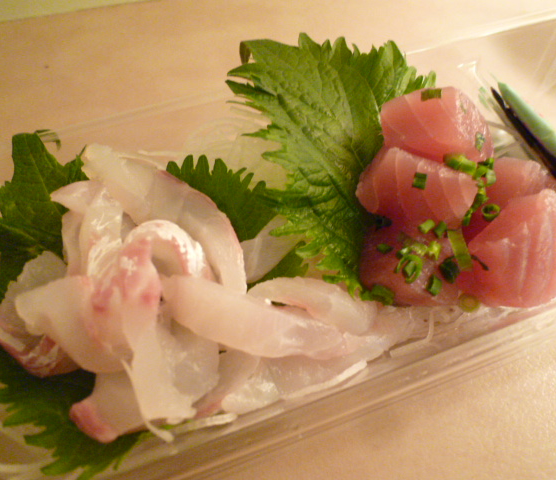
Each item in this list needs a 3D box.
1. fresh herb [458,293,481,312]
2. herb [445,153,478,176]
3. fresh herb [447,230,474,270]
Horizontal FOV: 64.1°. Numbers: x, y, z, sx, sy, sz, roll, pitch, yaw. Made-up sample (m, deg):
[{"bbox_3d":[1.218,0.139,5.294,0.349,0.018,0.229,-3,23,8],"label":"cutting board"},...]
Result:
[{"bbox_3d":[0.061,0.020,0.141,0.006,0.005,0.006,-2,69,5],"label":"fresh herb"},{"bbox_3d":[0.060,-0.025,0.145,0.011,0.005,0.005,24,59,14],"label":"herb"},{"bbox_3d":[0.057,0.003,0.139,0.004,0.003,0.013,-10,67,-4],"label":"fresh herb"}]

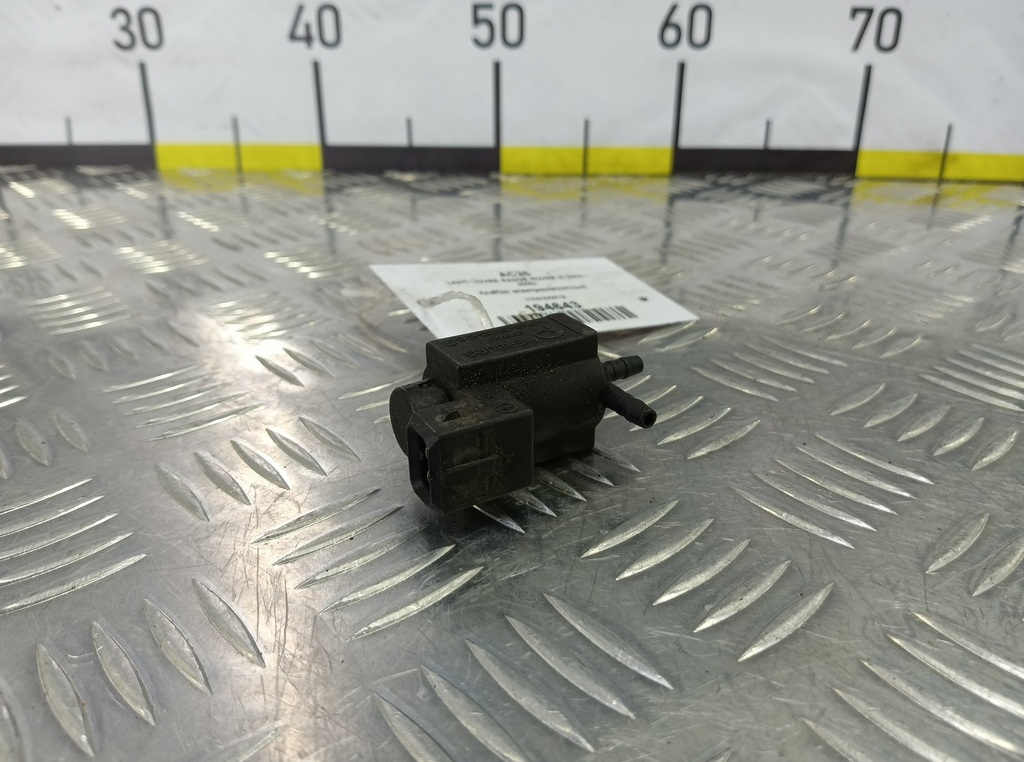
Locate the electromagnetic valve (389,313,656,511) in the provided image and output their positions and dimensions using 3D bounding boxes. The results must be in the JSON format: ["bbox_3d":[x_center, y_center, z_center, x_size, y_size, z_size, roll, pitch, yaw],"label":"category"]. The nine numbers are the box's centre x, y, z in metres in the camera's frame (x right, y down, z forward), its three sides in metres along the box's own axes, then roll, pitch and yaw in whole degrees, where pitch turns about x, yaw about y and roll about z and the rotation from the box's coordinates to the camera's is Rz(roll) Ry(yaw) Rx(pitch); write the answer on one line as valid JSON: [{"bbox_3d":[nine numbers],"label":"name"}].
[{"bbox_3d":[0.008,0.006,0.145,0.060,0.031,0.031,-15,33,-25],"label":"electromagnetic valve"}]

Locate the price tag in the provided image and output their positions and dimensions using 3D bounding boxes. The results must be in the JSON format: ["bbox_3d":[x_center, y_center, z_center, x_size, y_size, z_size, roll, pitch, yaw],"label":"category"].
[{"bbox_3d":[0.009,-0.028,0.216,0.093,0.001,0.052,-9,37,-32],"label":"price tag"}]

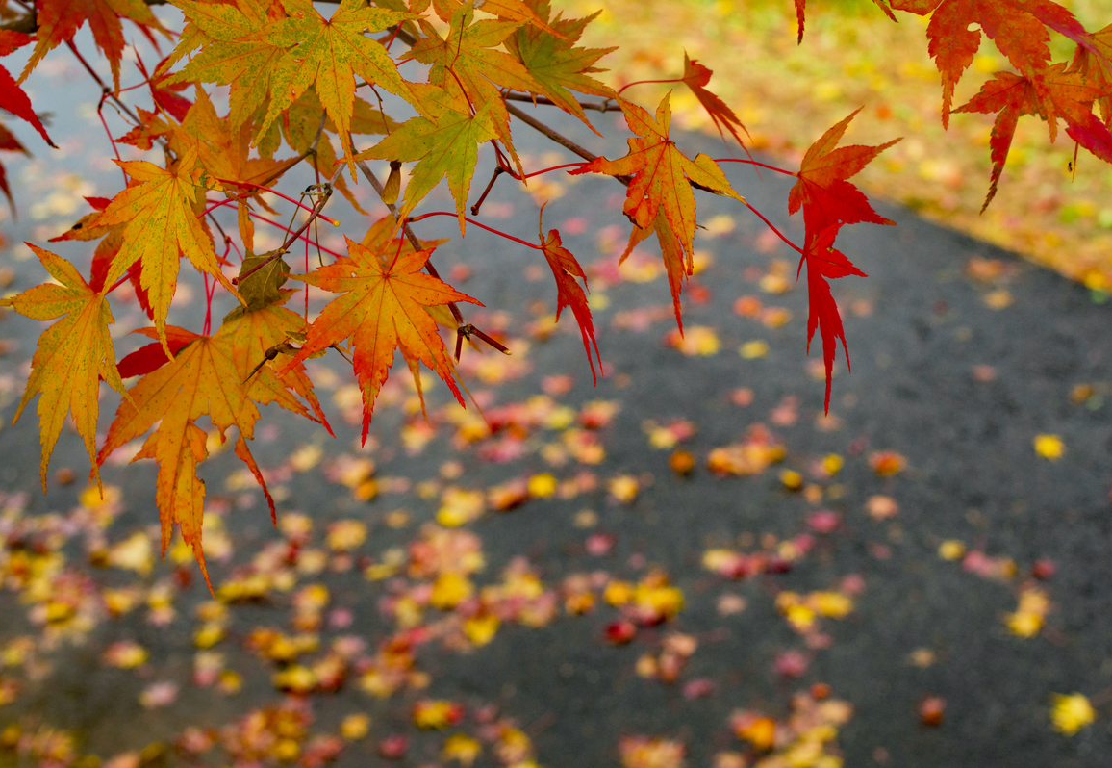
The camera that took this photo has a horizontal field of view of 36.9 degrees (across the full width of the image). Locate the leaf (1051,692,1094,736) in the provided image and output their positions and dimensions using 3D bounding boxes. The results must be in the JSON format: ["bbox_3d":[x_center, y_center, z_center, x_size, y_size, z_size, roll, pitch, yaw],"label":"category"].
[{"bbox_3d":[0.729,0.466,2.350,0.062,0.015,0.066,0,29,0],"label":"leaf"}]

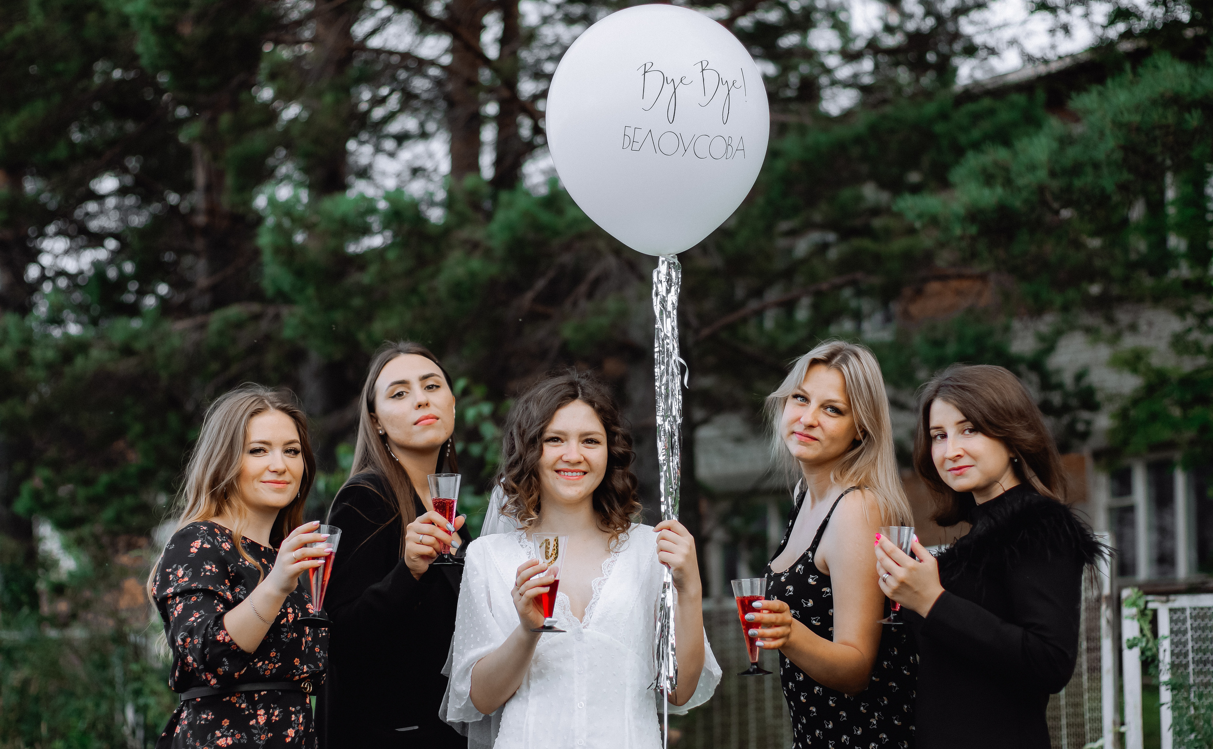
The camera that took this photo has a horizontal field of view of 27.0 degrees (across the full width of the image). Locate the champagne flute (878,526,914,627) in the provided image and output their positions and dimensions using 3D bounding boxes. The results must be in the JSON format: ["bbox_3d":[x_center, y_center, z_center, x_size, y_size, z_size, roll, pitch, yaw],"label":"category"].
[{"bbox_3d":[0.499,0.346,4.350,0.061,0.168,0.061,1,-3,0],"label":"champagne flute"}]

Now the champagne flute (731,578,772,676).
[{"bbox_3d":[0.251,0.434,4.350,0.061,0.168,0.061,-4,-4,0],"label":"champagne flute"}]

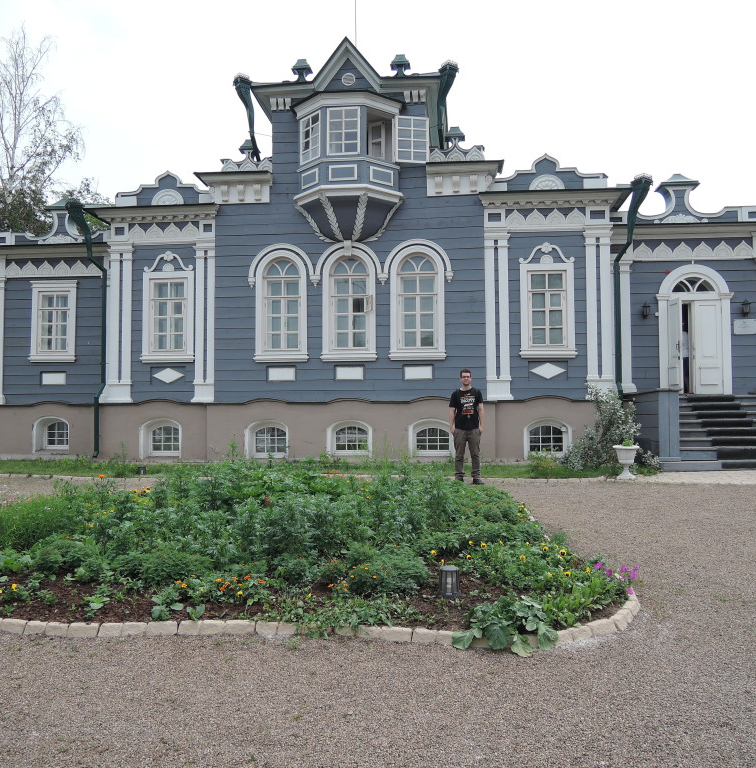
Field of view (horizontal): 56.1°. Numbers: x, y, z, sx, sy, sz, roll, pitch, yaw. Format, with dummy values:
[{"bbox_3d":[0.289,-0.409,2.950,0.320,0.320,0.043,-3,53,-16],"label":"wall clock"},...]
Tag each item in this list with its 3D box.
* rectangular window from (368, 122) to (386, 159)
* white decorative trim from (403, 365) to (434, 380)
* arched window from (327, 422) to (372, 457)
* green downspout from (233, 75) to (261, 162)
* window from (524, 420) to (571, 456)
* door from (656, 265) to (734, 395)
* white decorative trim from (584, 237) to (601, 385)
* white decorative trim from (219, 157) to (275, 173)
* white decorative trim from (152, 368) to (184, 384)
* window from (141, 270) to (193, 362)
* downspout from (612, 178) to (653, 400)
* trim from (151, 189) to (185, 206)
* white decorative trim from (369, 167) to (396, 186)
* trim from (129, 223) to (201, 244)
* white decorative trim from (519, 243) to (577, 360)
[{"bbox_3d":[-0.018,-5.368,15.661,0.400,0.860,0.100,-1,-3,22],"label":"rectangular window"},{"bbox_3d":[0.924,-0.248,16.006,0.698,0.339,0.060,-1,-3,5],"label":"white decorative trim"},{"bbox_3d":[-0.569,1.147,14.931,0.935,0.780,0.250,0,-3,5],"label":"arched window"},{"bbox_3d":[-3.113,-6.267,16.843,0.513,1.987,0.650,-1,-3,6],"label":"green downspout"},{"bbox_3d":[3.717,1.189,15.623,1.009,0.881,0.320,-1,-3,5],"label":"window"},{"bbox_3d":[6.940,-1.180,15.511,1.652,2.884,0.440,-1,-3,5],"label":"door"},{"bbox_3d":[4.686,-1.654,15.505,0.342,3.334,0.120,-1,-3,5],"label":"white decorative trim"},{"bbox_3d":[-2.987,-5.040,16.372,1.254,0.373,0.120,0,-2,5],"label":"white decorative trim"},{"bbox_3d":[-4.791,-0.180,16.266,0.763,0.360,0.060,-1,-3,5],"label":"white decorative trim"},{"bbox_3d":[-4.730,-1.510,16.082,1.207,2.070,0.200,0,-2,5],"label":"window"},{"bbox_3d":[5.554,-2.029,15.311,0.700,4.838,0.840,-1,-3,5],"label":"downspout"},{"bbox_3d":[-5.099,-4.516,17.216,0.846,0.430,0.100,-1,-3,6],"label":"trim"},{"bbox_3d":[0.103,-4.743,16.245,0.698,0.357,0.060,2,-3,-38],"label":"white decorative trim"},{"bbox_3d":[-5.132,-3.625,17.128,1.861,0.549,0.120,-1,-3,6],"label":"trim"},{"bbox_3d":[3.447,-1.679,14.435,1.162,2.380,0.160,0,-3,5],"label":"white decorative trim"}]

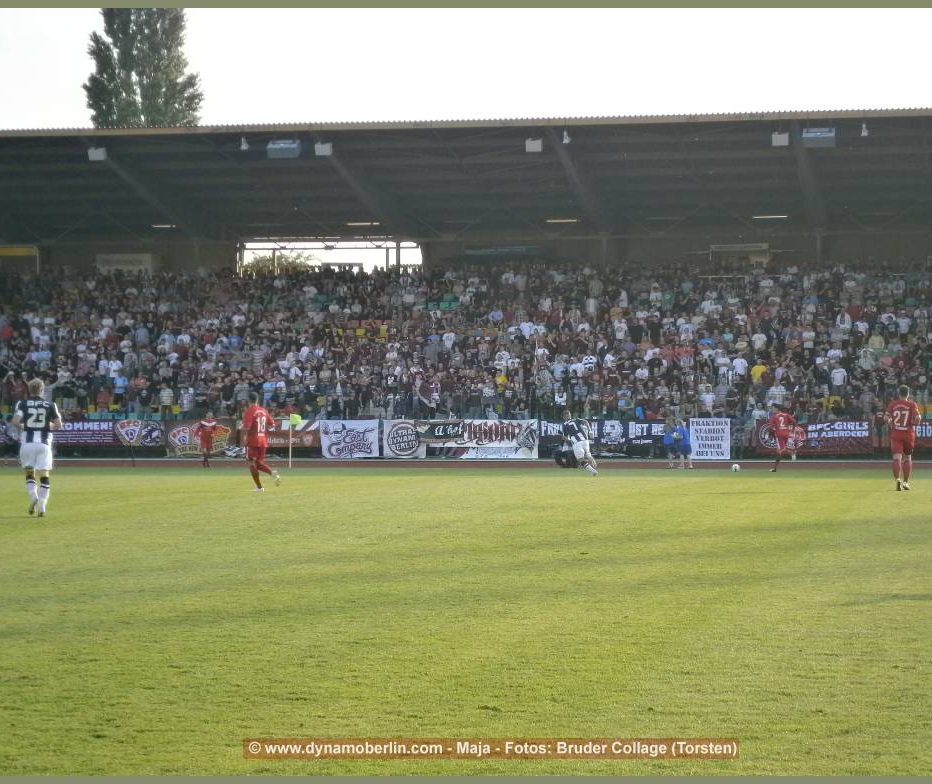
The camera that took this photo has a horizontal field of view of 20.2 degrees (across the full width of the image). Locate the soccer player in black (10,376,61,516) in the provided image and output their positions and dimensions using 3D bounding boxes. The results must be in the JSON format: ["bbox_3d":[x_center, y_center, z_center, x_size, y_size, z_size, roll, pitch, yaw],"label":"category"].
[{"bbox_3d":[-5.675,0.737,34.600,0.660,1.830,0.500,0,-1,2],"label":"soccer player in black"}]

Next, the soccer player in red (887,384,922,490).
[{"bbox_3d":[7.568,0.802,45.300,0.600,1.828,0.500,0,-1,5],"label":"soccer player in red"}]

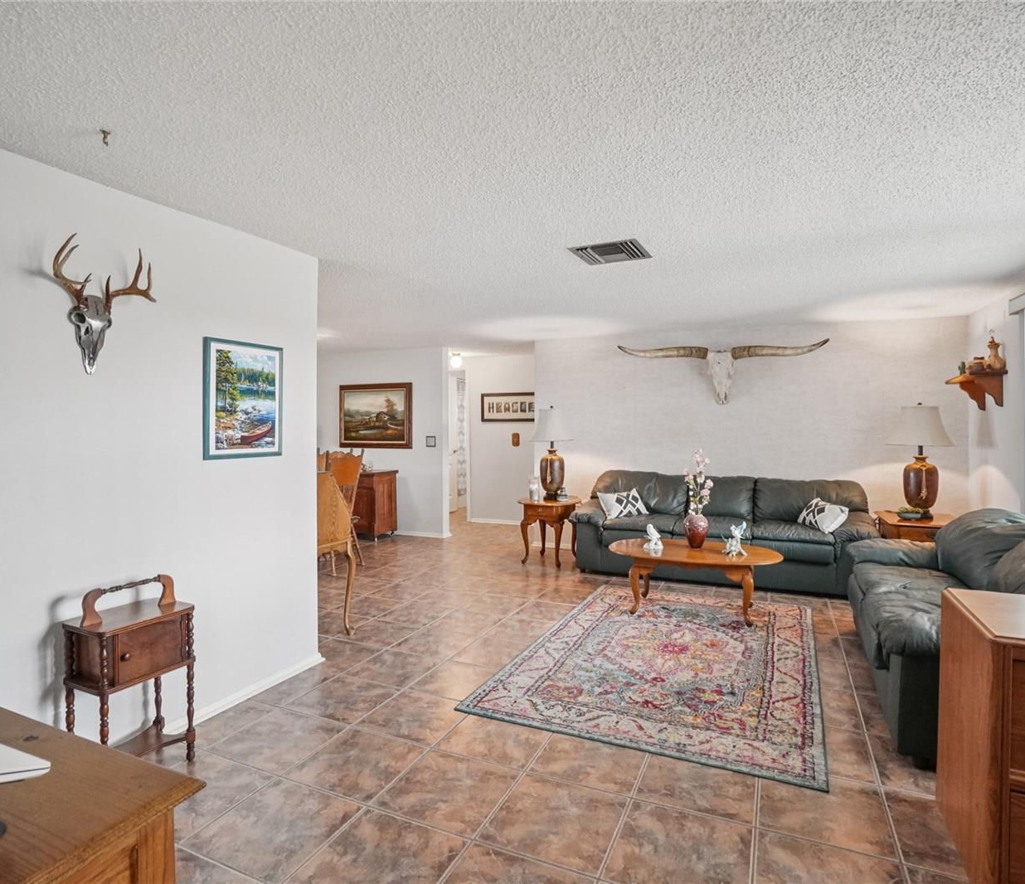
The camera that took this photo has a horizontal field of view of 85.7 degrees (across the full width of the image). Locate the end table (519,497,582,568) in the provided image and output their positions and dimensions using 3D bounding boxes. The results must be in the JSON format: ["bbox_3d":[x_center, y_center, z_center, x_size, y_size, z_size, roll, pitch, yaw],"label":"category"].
[{"bbox_3d":[0.409,0.931,5.819,0.559,0.598,0.647,0,1,24],"label":"end table"}]

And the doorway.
[{"bbox_3d":[-0.942,0.072,8.252,0.706,2.136,0.118,0,1,24],"label":"doorway"}]

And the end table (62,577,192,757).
[{"bbox_3d":[-1.495,0.942,2.193,0.245,0.774,0.392,1,2,26],"label":"end table"}]

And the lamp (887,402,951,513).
[{"bbox_3d":[3.383,0.145,4.593,0.431,0.951,0.431,1,2,26],"label":"lamp"}]

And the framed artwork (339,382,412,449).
[{"bbox_3d":[-1.794,-0.334,7.223,1.127,0.823,0.049,1,2,24],"label":"framed artwork"}]

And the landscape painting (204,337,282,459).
[{"bbox_3d":[-1.345,-0.212,2.809,0.029,0.588,0.480,0,1,24],"label":"landscape painting"}]

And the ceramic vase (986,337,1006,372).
[{"bbox_3d":[3.523,-0.657,4.039,0.118,0.274,0.118,1,2,26],"label":"ceramic vase"}]

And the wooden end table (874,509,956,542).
[{"bbox_3d":[3.413,0.952,4.595,0.588,0.588,0.676,0,1,24],"label":"wooden end table"}]

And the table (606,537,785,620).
[{"bbox_3d":[1.372,1.049,4.162,1.225,0.461,0.686,0,1,24],"label":"table"}]

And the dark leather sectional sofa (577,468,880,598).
[{"bbox_3d":[1.904,0.796,5.200,2.568,0.902,0.960,0,1,24],"label":"dark leather sectional sofa"}]

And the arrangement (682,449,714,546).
[{"bbox_3d":[1.447,0.432,4.348,0.235,0.770,0.216,0,1,24],"label":"arrangement"}]

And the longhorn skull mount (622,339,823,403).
[{"bbox_3d":[2.088,-0.706,5.653,2.048,0.647,0.245,0,1,24],"label":"longhorn skull mount"}]

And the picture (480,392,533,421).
[{"bbox_3d":[-0.022,-0.487,7.853,0.960,0.421,0.029,0,1,24],"label":"picture"}]

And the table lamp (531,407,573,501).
[{"bbox_3d":[0.396,0.119,5.648,0.431,0.951,0.431,0,2,0],"label":"table lamp"}]

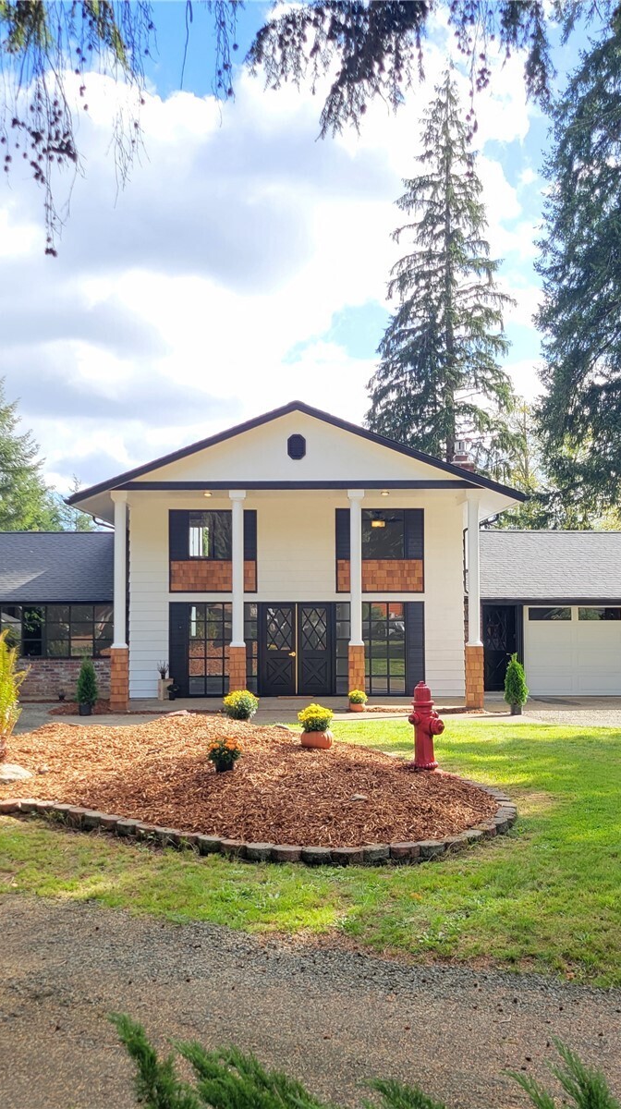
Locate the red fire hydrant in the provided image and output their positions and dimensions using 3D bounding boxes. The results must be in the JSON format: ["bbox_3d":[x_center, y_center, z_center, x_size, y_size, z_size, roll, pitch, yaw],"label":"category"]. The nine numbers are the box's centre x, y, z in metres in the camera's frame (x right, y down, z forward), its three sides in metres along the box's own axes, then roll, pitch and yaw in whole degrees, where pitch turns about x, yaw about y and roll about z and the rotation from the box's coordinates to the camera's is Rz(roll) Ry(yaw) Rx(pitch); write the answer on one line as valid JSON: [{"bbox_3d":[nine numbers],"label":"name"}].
[{"bbox_3d":[1.210,1.769,11.515,0.330,0.886,0.330,-3,-5,42],"label":"red fire hydrant"}]

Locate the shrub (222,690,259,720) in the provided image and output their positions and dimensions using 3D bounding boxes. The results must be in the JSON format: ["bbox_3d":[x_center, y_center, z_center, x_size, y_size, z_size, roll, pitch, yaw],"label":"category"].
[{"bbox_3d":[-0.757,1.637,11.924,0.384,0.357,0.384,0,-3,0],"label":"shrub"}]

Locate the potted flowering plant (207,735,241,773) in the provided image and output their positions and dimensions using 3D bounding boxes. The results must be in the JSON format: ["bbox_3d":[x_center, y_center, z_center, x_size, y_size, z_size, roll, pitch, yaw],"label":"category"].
[{"bbox_3d":[-0.745,1.725,9.614,0.280,0.297,0.280,0,-3,0],"label":"potted flowering plant"}]

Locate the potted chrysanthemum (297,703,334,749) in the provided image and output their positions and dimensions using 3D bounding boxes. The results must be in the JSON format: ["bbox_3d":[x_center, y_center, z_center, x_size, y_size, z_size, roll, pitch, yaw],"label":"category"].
[{"bbox_3d":[0.053,1.726,11.217,0.373,0.452,0.373,0,-3,0],"label":"potted chrysanthemum"}]

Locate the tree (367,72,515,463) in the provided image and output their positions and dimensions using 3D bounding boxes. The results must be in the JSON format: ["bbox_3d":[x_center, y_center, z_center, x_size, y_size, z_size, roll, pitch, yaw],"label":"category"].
[{"bbox_3d":[5.782,-8.532,49.598,6.534,26.755,6.534,0,-3,0],"label":"tree"}]

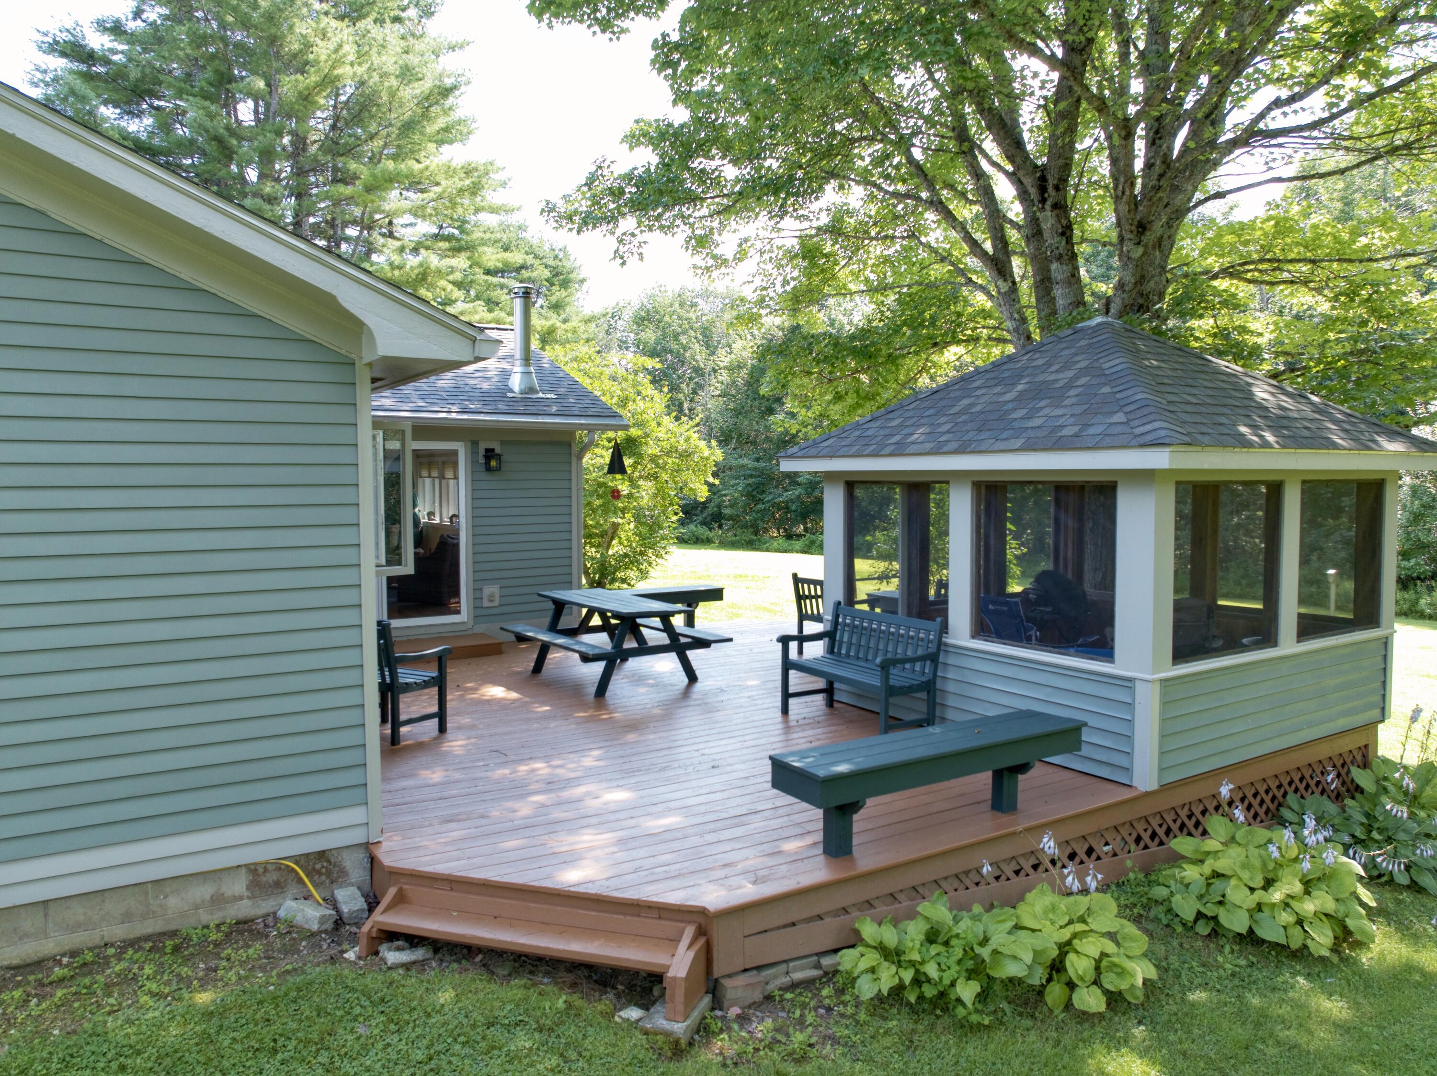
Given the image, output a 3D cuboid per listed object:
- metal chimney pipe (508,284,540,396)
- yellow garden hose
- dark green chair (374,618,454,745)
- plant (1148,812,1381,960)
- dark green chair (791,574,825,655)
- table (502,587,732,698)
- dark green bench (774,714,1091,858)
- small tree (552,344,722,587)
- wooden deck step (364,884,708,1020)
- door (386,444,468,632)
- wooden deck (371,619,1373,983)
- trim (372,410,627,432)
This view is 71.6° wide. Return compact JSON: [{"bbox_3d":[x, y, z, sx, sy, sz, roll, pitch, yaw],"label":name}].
[{"bbox_3d":[-2.369,-2.347,11.956,0.370,1.360,0.380,-3,4,-37],"label":"metal chimney pipe"},{"bbox_3d":[-2.156,1.734,5.006,0.340,0.260,0.070,-2,4,-30],"label":"yellow garden hose"},{"bbox_3d":[-2.449,1.022,7.465,0.650,0.900,0.620,2,4,33],"label":"dark green chair"},{"bbox_3d":[2.987,1.921,5.548,1.150,0.500,1.000,-3,4,-33],"label":"plant"},{"bbox_3d":[1.223,0.813,10.559,0.620,0.900,0.630,-3,5,-39],"label":"dark green chair"},{"bbox_3d":[-1.015,0.966,9.507,1.450,0.745,1.840,-3,4,-35],"label":"table"},{"bbox_3d":[1.180,1.330,5.371,1.910,0.475,0.430,-3,4,-33],"label":"dark green bench"},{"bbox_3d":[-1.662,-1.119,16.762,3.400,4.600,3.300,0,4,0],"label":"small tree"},{"bbox_3d":[-0.850,1.849,4.527,1.620,0.280,0.310,1,4,17],"label":"wooden deck step"},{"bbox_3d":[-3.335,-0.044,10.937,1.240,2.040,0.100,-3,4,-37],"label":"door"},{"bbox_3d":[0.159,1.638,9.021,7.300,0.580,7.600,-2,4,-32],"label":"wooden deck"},{"bbox_3d":[-2.442,-1.274,10.995,3.350,0.140,0.130,-3,4,-37],"label":"trim"}]

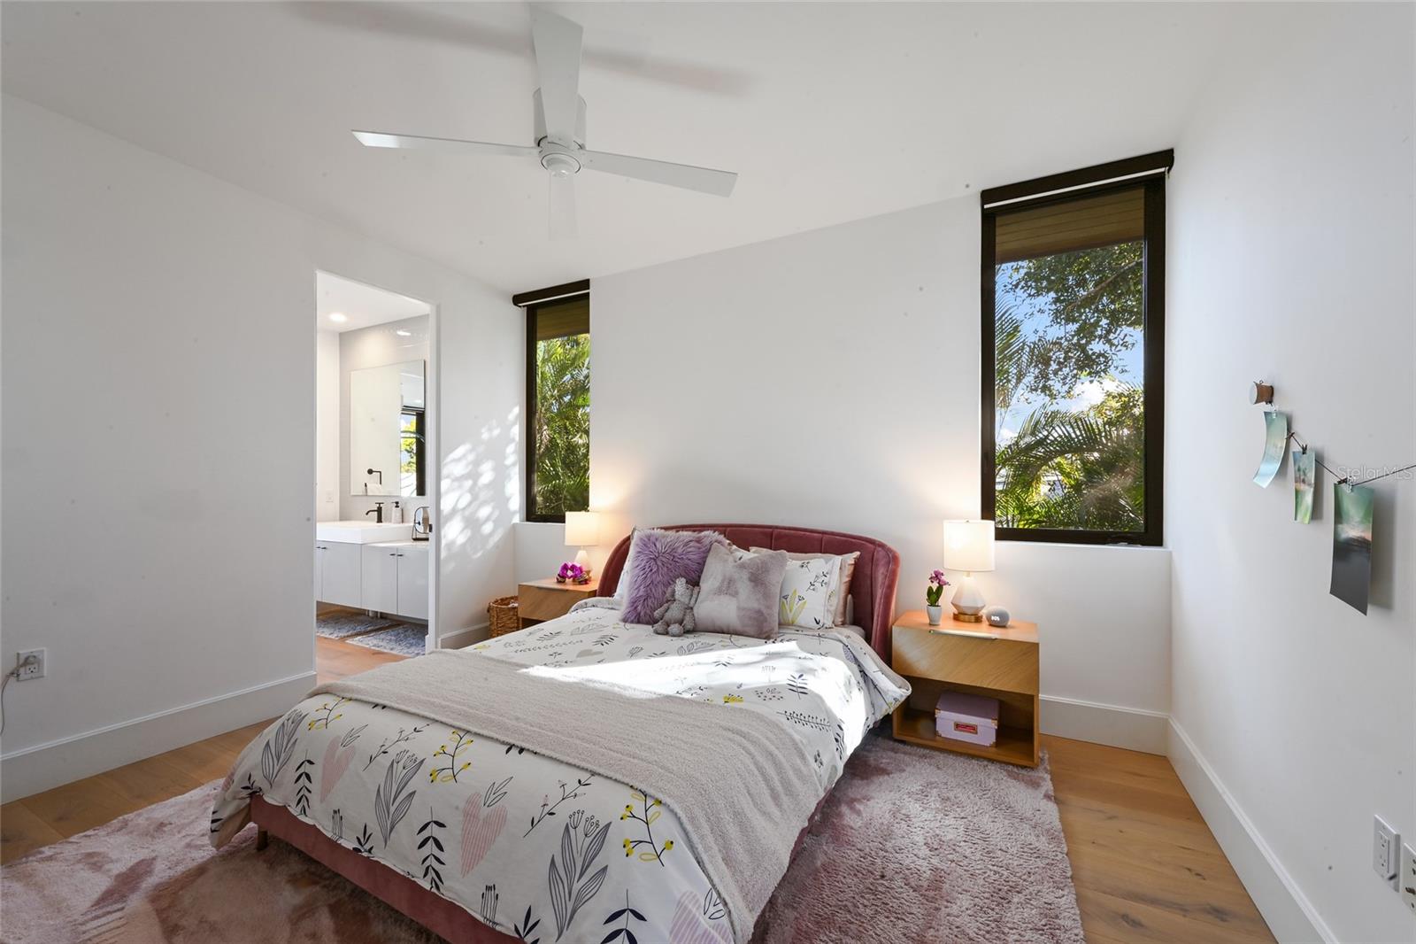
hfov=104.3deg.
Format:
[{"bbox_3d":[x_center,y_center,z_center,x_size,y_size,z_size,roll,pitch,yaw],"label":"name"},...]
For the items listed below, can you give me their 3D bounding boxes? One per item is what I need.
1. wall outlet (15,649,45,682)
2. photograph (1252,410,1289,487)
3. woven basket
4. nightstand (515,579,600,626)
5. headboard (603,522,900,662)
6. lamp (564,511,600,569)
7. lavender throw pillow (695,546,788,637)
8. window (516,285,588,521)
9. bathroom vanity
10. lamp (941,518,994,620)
[{"bbox_3d":[-2.703,0.767,2.198,0.014,0.118,0.072,0,-1,28],"label":"wall outlet"},{"bbox_3d":[1.504,-0.062,1.482,0.035,0.205,0.132,11,5,28],"label":"photograph"},{"bbox_3d":[-1.406,1.148,4.085,0.380,0.370,0.380,0,-1,28],"label":"woven basket"},{"bbox_3d":[-0.934,1.037,3.785,0.605,0.546,0.380,0,-1,28],"label":"nightstand"},{"bbox_3d":[0.171,0.765,3.267,1.820,0.880,0.360,0,-1,28],"label":"headboard"},{"bbox_3d":[-0.886,0.521,3.901,0.237,0.500,0.237,0,-1,0],"label":"lamp"},{"bbox_3d":[0.165,0.584,2.716,0.420,0.420,0.150,0,-26,28],"label":"lavender throw pillow"},{"bbox_3d":[-1.154,-0.502,4.245,0.760,1.800,0.120,0,-1,28],"label":"window"},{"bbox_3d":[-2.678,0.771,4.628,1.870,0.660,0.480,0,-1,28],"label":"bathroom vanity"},{"bbox_3d":[1.300,0.503,2.747,0.237,0.500,0.237,0,-1,28],"label":"lamp"}]

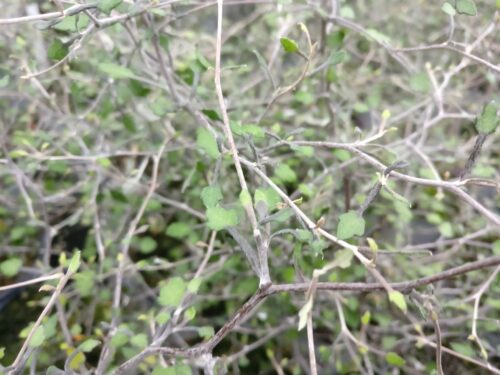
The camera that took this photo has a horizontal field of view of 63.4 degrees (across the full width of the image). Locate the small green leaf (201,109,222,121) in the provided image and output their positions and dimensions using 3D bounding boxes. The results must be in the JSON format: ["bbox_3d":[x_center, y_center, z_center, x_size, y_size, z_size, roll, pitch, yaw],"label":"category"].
[{"bbox_3d":[-0.037,-0.068,0.380,0.018,0.006,0.011,27,59,10],"label":"small green leaf"}]

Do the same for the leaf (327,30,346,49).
[{"bbox_3d":[0.098,-0.168,0.460,0.020,0.007,0.024,32,70,13],"label":"leaf"}]

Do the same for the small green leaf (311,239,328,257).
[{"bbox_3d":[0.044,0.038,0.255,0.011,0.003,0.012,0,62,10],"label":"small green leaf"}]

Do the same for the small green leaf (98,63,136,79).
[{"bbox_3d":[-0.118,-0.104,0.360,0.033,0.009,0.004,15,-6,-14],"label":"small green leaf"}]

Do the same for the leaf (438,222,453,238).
[{"bbox_3d":[0.179,0.039,0.370,0.013,0.003,0.015,-11,65,24],"label":"leaf"}]

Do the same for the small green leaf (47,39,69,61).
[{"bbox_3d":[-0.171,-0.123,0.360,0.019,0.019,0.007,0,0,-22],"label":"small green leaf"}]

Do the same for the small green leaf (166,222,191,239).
[{"bbox_3d":[-0.078,0.047,0.440,0.026,0.007,0.018,6,66,3],"label":"small green leaf"}]

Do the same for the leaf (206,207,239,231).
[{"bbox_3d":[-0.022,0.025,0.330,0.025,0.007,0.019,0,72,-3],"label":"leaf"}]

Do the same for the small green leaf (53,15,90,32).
[{"bbox_3d":[-0.117,-0.107,0.265,0.024,0.013,0.003,9,-8,-26],"label":"small green leaf"}]

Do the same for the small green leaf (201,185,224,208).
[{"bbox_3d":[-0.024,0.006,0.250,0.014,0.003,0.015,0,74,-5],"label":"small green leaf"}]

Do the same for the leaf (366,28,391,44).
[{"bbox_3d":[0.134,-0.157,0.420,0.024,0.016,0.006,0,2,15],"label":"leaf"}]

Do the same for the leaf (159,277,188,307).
[{"bbox_3d":[-0.071,0.095,0.370,0.024,0.006,0.028,15,69,6],"label":"leaf"}]

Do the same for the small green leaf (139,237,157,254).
[{"bbox_3d":[-0.117,0.066,0.460,0.021,0.006,0.022,0,66,0],"label":"small green leaf"}]

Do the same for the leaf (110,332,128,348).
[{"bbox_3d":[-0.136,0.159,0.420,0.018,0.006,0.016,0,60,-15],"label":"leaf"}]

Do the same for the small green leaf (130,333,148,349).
[{"bbox_3d":[-0.090,0.125,0.330,0.014,0.003,0.014,0,50,-15],"label":"small green leaf"}]

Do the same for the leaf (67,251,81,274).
[{"bbox_3d":[-0.148,0.063,0.340,0.010,0.021,0.006,29,4,34],"label":"leaf"}]

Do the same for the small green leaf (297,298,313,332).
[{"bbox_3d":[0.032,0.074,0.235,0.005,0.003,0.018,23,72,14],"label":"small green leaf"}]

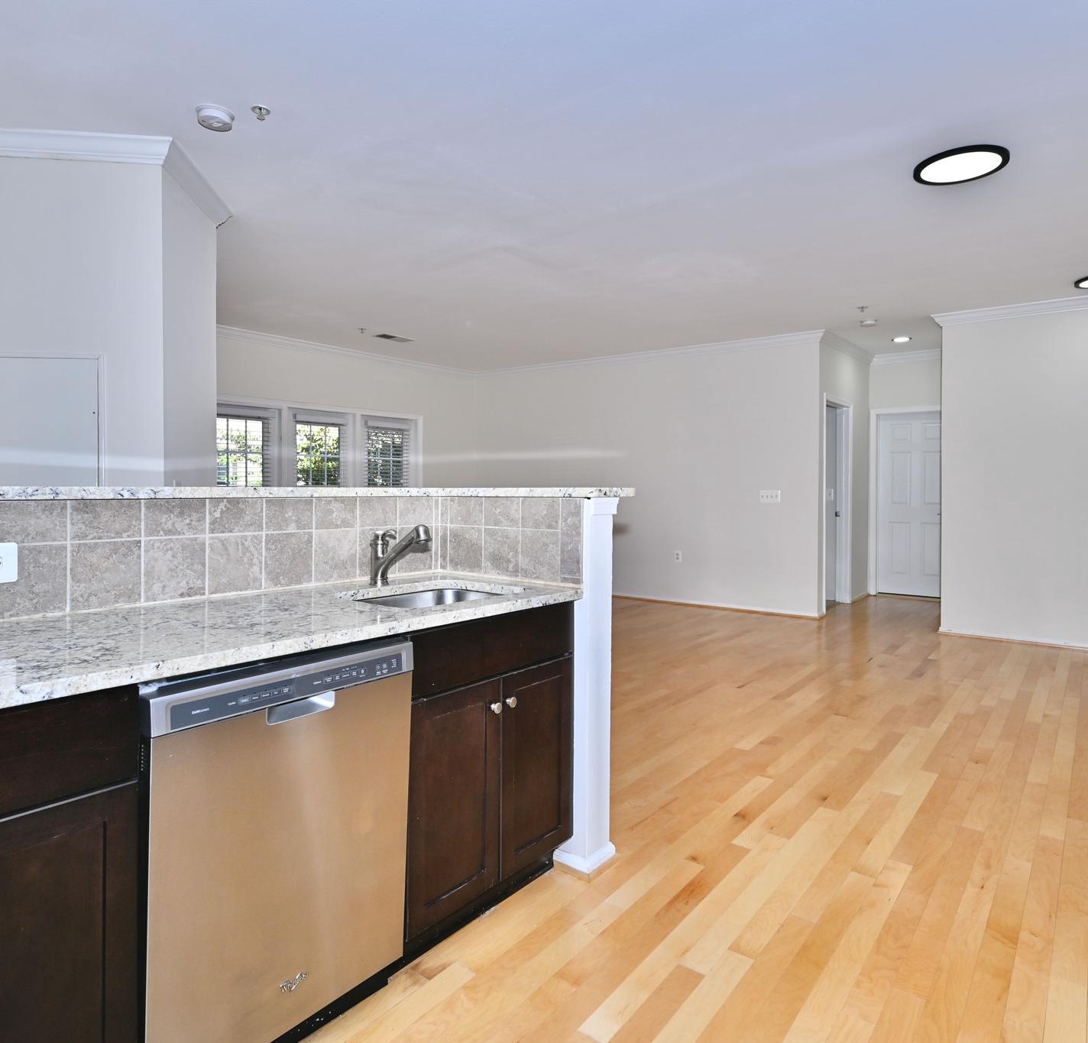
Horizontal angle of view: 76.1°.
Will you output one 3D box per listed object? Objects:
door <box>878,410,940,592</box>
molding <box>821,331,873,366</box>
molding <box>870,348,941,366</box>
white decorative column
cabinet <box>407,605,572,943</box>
[{"bbox_3d":[4.188,-0.196,7.802,0.815,2.070,0.045,2,3,38],"label":"door"},{"bbox_3d":[3.213,-1.773,7.260,0.075,0.095,1.870,2,3,38],"label":"molding"},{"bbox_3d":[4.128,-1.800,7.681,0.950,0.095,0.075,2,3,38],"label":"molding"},{"bbox_3d":[0.139,0.530,2.271,0.150,1.200,0.160,2,3,38],"label":"white decorative column"},{"bbox_3d":[-0.371,0.699,2.176,0.625,0.875,0.690,2,3,38],"label":"cabinet"}]

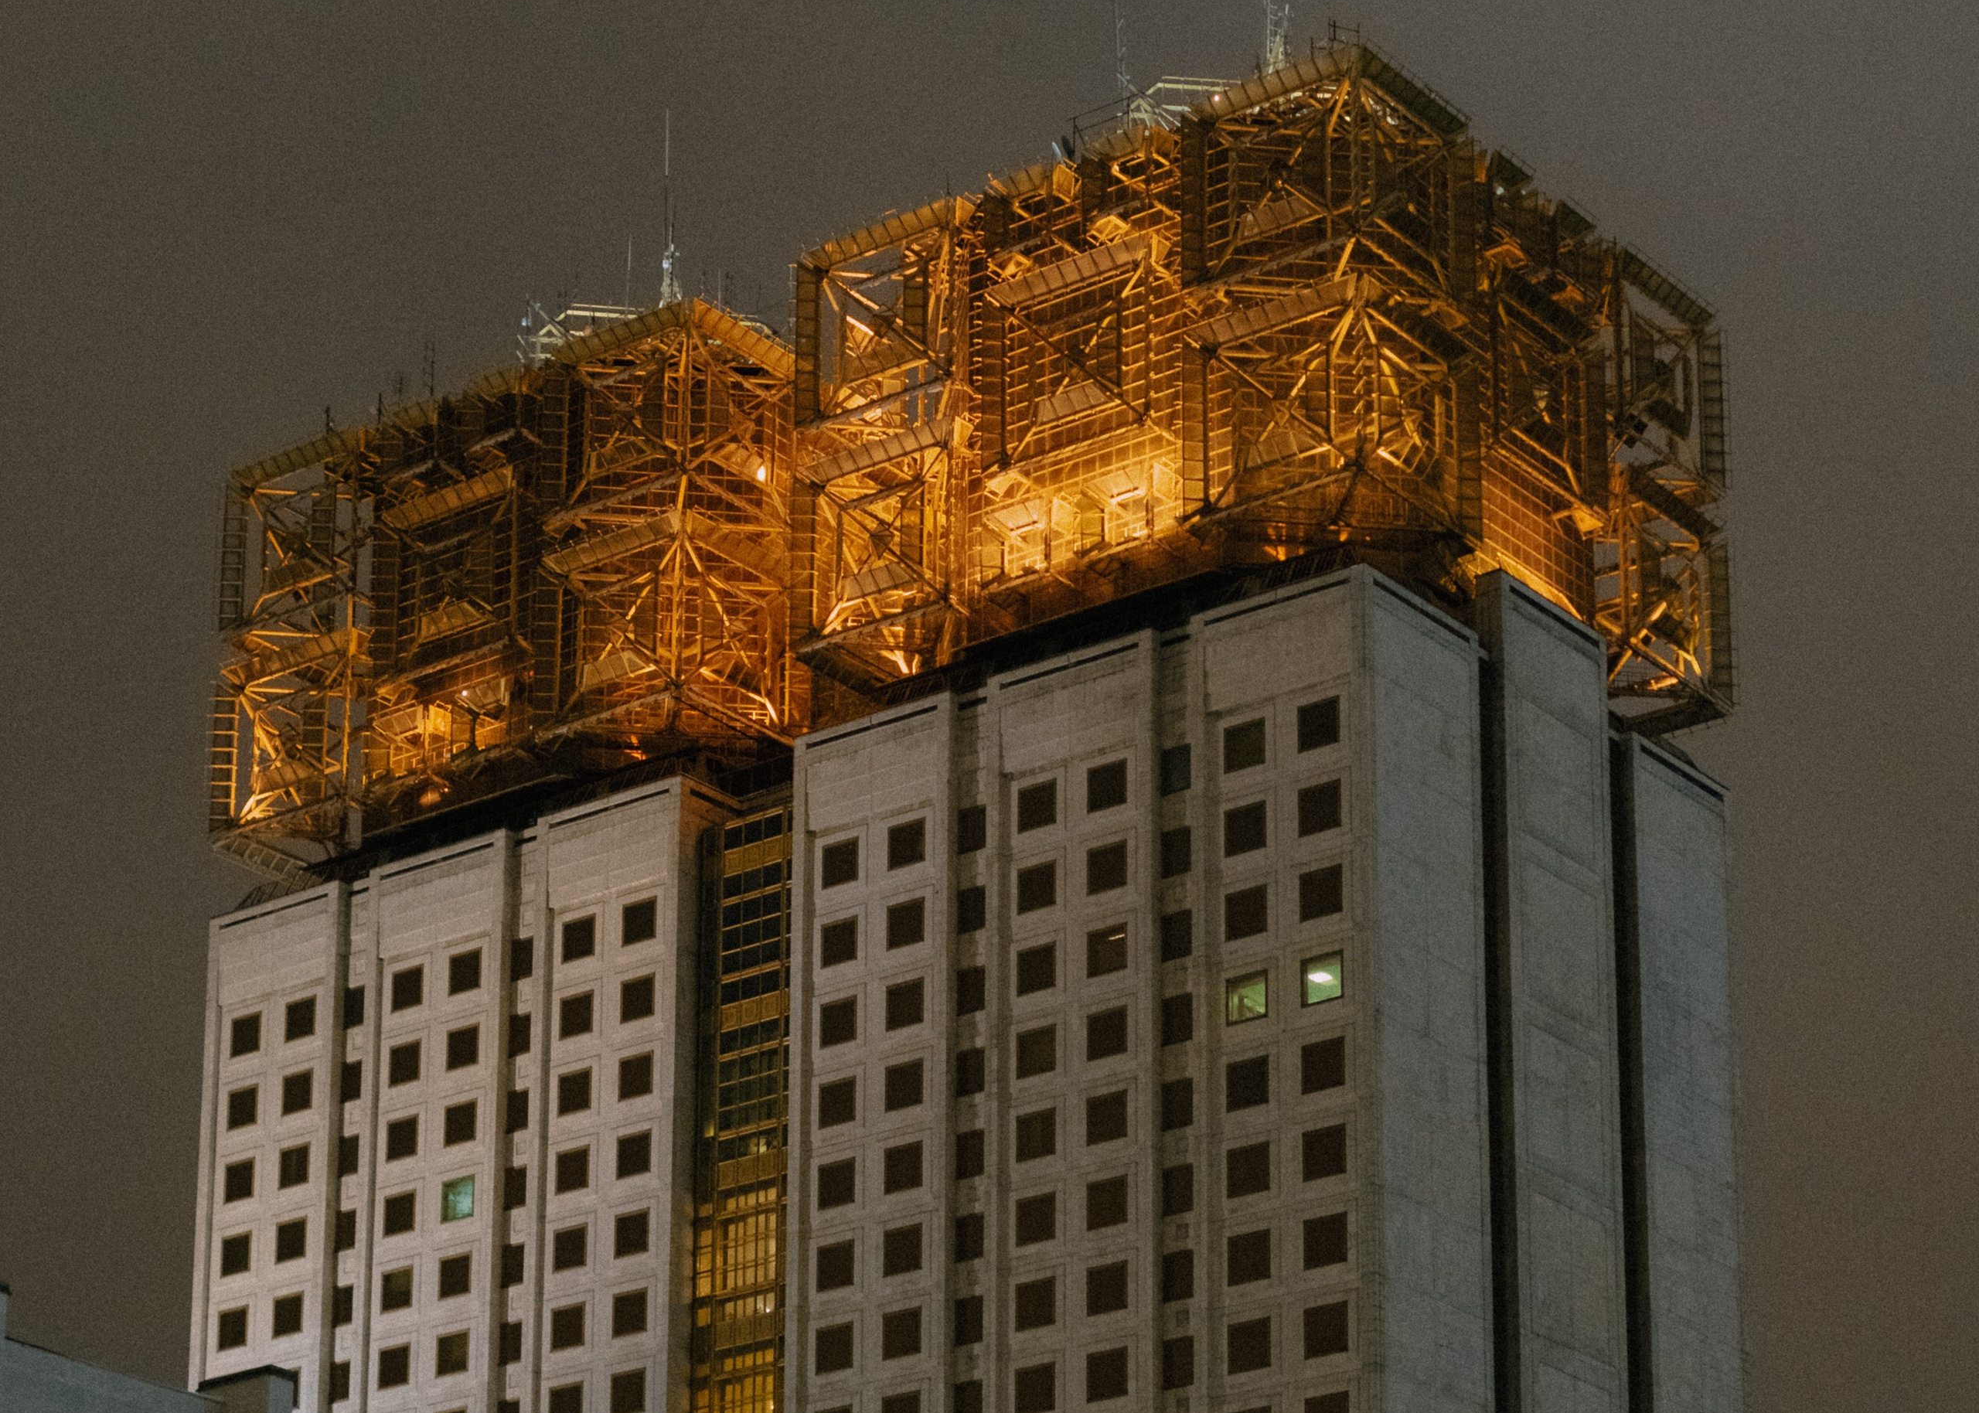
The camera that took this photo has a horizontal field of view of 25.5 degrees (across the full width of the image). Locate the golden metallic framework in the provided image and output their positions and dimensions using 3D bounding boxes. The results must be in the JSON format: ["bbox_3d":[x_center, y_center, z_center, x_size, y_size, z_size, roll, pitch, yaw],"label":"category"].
[{"bbox_3d":[-2.250,-5.710,206.110,67.180,19.510,29.630,-17,-29,35],"label":"golden metallic framework"}]

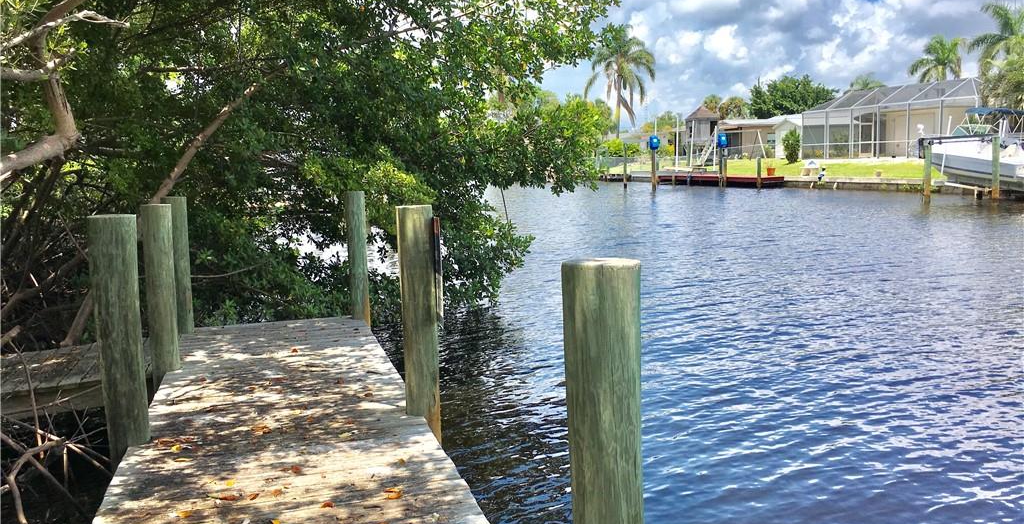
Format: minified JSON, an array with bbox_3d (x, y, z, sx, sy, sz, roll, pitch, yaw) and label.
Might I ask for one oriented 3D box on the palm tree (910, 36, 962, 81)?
[{"bbox_3d":[34.637,-13.830,70.000,4.569,9.465,4.569,2,8,26],"label":"palm tree"}]

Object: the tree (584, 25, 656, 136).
[{"bbox_3d":[8.771,-13.790,70.000,5.875,11.178,5.875,-1,7,7],"label":"tree"}]

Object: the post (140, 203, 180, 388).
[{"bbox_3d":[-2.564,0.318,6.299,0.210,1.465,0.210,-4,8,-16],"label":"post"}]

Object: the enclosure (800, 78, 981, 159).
[{"bbox_3d":[21.227,-7.394,45.483,4.500,3.750,12.600,-4,8,-18],"label":"enclosure"}]

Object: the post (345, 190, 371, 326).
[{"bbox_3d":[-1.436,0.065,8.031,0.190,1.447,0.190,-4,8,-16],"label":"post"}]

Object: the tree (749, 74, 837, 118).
[{"bbox_3d":[25.503,-13.365,78.000,8.001,7.364,8.001,1,8,18],"label":"tree"}]

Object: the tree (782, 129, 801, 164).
[{"bbox_3d":[15.964,-6.597,49.000,1.028,2.056,1.028,1,8,18],"label":"tree"}]

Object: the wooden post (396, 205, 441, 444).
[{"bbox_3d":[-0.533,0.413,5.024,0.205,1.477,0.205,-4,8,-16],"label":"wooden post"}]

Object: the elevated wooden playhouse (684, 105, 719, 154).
[{"bbox_3d":[11.991,-8.057,54.000,1.900,3.650,1.800,-3,7,-6],"label":"elevated wooden playhouse"}]

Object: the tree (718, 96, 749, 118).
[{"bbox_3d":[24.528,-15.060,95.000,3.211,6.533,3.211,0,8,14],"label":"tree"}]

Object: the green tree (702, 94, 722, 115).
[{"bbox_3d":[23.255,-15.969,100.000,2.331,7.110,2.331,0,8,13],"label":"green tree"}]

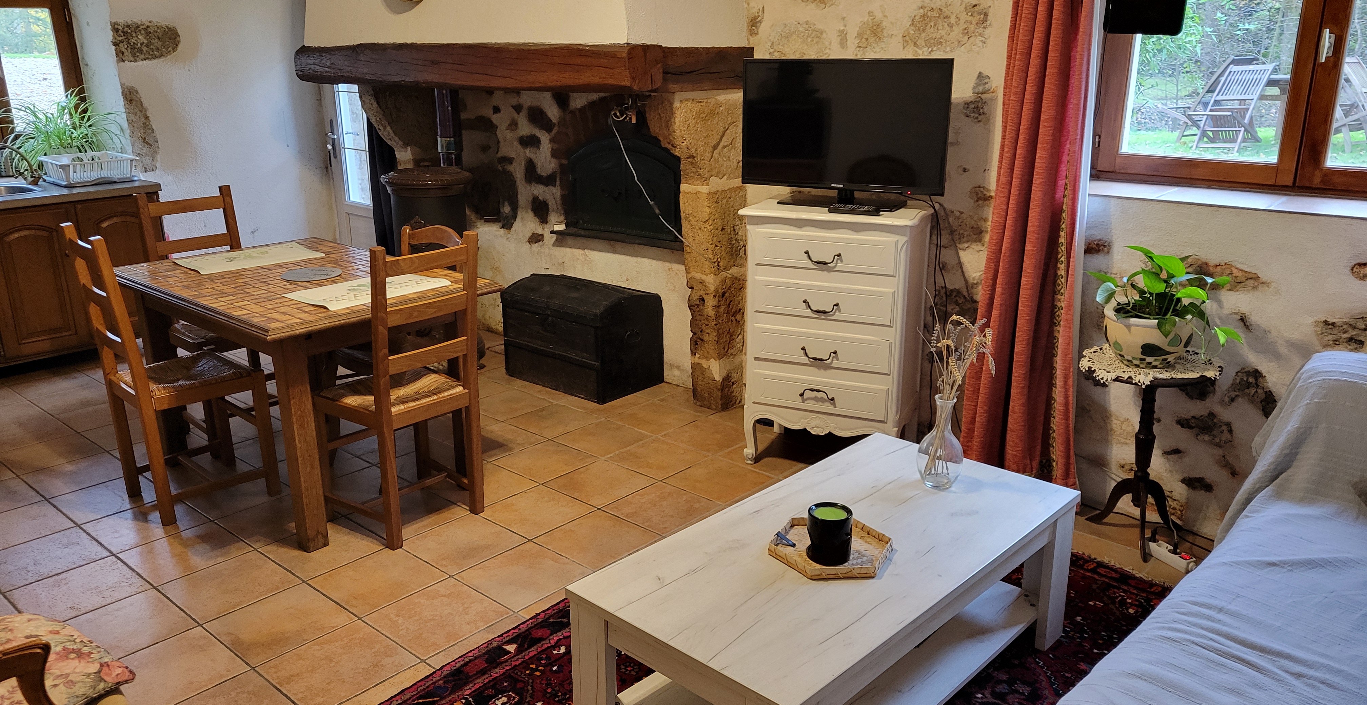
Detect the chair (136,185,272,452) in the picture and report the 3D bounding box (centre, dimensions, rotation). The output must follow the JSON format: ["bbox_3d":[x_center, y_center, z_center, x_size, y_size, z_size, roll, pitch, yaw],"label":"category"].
[{"bbox_3d":[-1.833,-0.140,4.092,0.435,0.982,0.415,14,23,40],"label":"chair"}]

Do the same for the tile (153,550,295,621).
[{"bbox_3d":[-1.347,0.695,3.056,0.300,0.010,0.300,14,23,40],"label":"tile"}]

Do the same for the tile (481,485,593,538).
[{"bbox_3d":[-0.503,0.546,3.516,0.292,0.010,0.292,15,23,40],"label":"tile"}]

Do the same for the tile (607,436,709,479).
[{"bbox_3d":[-0.095,0.407,3.947,0.292,0.010,0.292,15,23,40],"label":"tile"}]

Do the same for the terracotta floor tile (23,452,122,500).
[{"bbox_3d":[-2.232,0.455,3.793,0.296,0.010,0.296,15,23,40],"label":"terracotta floor tile"}]

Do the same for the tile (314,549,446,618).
[{"bbox_3d":[-0.915,0.685,3.075,0.300,0.010,0.300,14,23,40],"label":"tile"}]

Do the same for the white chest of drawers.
[{"bbox_3d":[0.555,-0.055,3.791,0.633,0.952,0.367,7,19,24],"label":"white chest of drawers"}]

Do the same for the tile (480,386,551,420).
[{"bbox_3d":[-0.774,0.233,4.530,0.300,0.010,0.300,14,23,40],"label":"tile"}]

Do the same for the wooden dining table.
[{"bbox_3d":[-1.352,0.093,3.717,1.295,0.750,0.826,14,23,40],"label":"wooden dining table"}]

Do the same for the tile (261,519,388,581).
[{"bbox_3d":[-1.147,0.626,3.280,0.292,0.010,0.292,15,23,40],"label":"tile"}]

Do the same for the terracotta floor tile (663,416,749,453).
[{"bbox_3d":[0.112,0.339,4.155,0.300,0.010,0.300,14,23,40],"label":"terracotta floor tile"}]

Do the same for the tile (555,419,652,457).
[{"bbox_3d":[-0.320,0.350,4.136,0.300,0.010,0.300,14,23,40],"label":"tile"}]

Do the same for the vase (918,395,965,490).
[{"bbox_3d":[0.674,0.230,2.663,0.124,0.238,0.124,-1,17,0],"label":"vase"}]

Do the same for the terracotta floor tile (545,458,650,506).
[{"bbox_3d":[-0.299,0.477,3.723,0.300,0.010,0.300,14,23,40],"label":"terracotta floor tile"}]

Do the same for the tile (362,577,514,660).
[{"bbox_3d":[-0.690,0.745,2.885,0.292,0.010,0.292,15,23,40],"label":"tile"}]

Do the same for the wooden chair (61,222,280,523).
[{"bbox_3d":[-1.714,0.042,3.454,0.415,0.973,0.448,16,23,42],"label":"wooden chair"}]

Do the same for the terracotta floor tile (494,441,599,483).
[{"bbox_3d":[-0.520,0.413,3.873,0.296,0.010,0.296,15,23,40],"label":"terracotta floor tile"}]

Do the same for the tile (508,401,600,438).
[{"bbox_3d":[-0.549,0.289,4.339,0.292,0.010,0.292,15,23,40],"label":"tile"}]

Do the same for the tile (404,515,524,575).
[{"bbox_3d":[-0.708,0.616,3.299,0.292,0.010,0.292,15,23,40],"label":"tile"}]

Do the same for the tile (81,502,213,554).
[{"bbox_3d":[-1.782,0.571,3.404,0.296,0.010,0.296,15,23,40],"label":"tile"}]

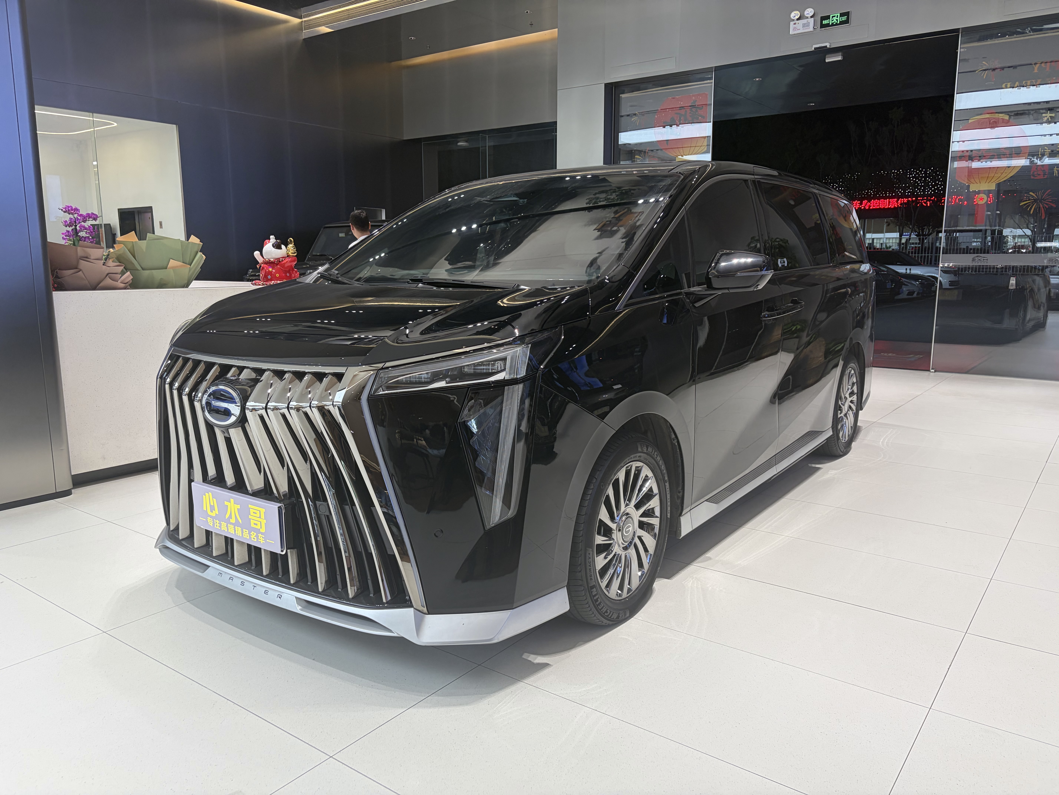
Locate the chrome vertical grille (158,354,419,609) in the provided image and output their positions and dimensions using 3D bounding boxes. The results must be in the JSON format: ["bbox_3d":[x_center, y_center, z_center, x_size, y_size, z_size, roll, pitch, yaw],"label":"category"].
[{"bbox_3d":[-0.917,0.232,2.623,1.340,0.740,0.200,7,12,35],"label":"chrome vertical grille"}]

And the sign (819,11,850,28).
[{"bbox_3d":[3.543,-4.372,9.223,0.355,0.155,0.030,7,12,37],"label":"sign"}]

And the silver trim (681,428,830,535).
[{"bbox_3d":[1.213,0.358,4.138,0.130,0.120,2.200,7,12,35],"label":"silver trim"}]

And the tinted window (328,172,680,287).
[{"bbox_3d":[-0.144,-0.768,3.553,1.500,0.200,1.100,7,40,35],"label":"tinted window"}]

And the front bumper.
[{"bbox_3d":[-0.788,0.593,2.867,1.870,0.140,0.560,7,12,35],"label":"front bumper"}]

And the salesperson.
[{"bbox_3d":[-1.489,-0.795,7.147,0.480,1.733,0.300,-4,10,-19],"label":"salesperson"}]

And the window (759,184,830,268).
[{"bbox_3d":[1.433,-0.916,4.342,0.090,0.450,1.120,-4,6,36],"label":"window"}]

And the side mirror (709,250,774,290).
[{"bbox_3d":[0.828,-0.496,3.129,0.240,0.160,0.200,7,12,35],"label":"side mirror"}]

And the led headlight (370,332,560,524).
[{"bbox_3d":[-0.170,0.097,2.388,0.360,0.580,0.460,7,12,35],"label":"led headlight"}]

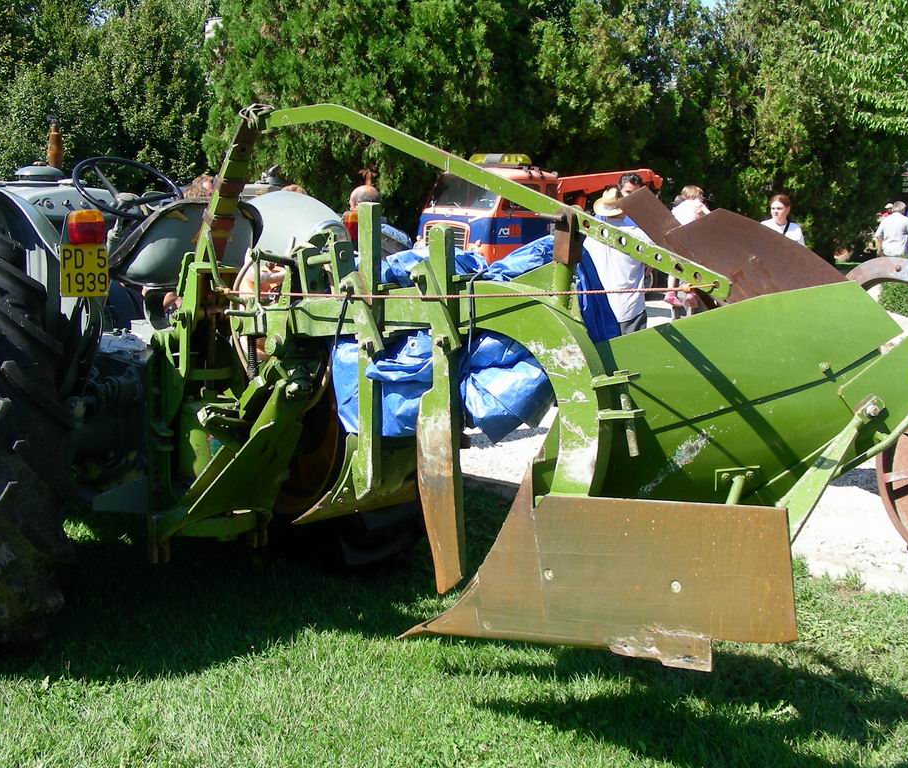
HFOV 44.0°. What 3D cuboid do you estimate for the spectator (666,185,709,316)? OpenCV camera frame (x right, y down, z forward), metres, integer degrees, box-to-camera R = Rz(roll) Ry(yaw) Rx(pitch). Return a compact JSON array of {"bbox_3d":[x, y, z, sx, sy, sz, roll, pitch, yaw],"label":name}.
[{"bbox_3d":[1.877,-0.728,9.148,0.450,1.640,0.420,2,9,10],"label":"spectator"}]

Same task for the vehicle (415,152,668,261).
[{"bbox_3d":[1.758,-2.849,20.205,4.900,2.400,2.000,-8,12,-42],"label":"vehicle"}]

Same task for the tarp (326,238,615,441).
[{"bbox_3d":[0.051,-0.126,3.100,0.800,0.520,0.360,6,11,35],"label":"tarp"}]

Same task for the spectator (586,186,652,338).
[{"bbox_3d":[1.200,-0.606,8.307,0.500,1.660,0.350,2,9,15],"label":"spectator"}]

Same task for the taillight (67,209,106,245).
[{"bbox_3d":[-1.153,-0.491,3.530,0.092,0.105,0.055,-8,12,-41],"label":"taillight"}]

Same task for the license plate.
[{"bbox_3d":[-1.167,-0.360,3.550,0.165,0.165,0.012,-8,12,-41],"label":"license plate"}]

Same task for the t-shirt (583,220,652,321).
[{"bbox_3d":[1.200,-0.828,8.200,0.490,0.760,0.330,2,9,15],"label":"t-shirt"}]

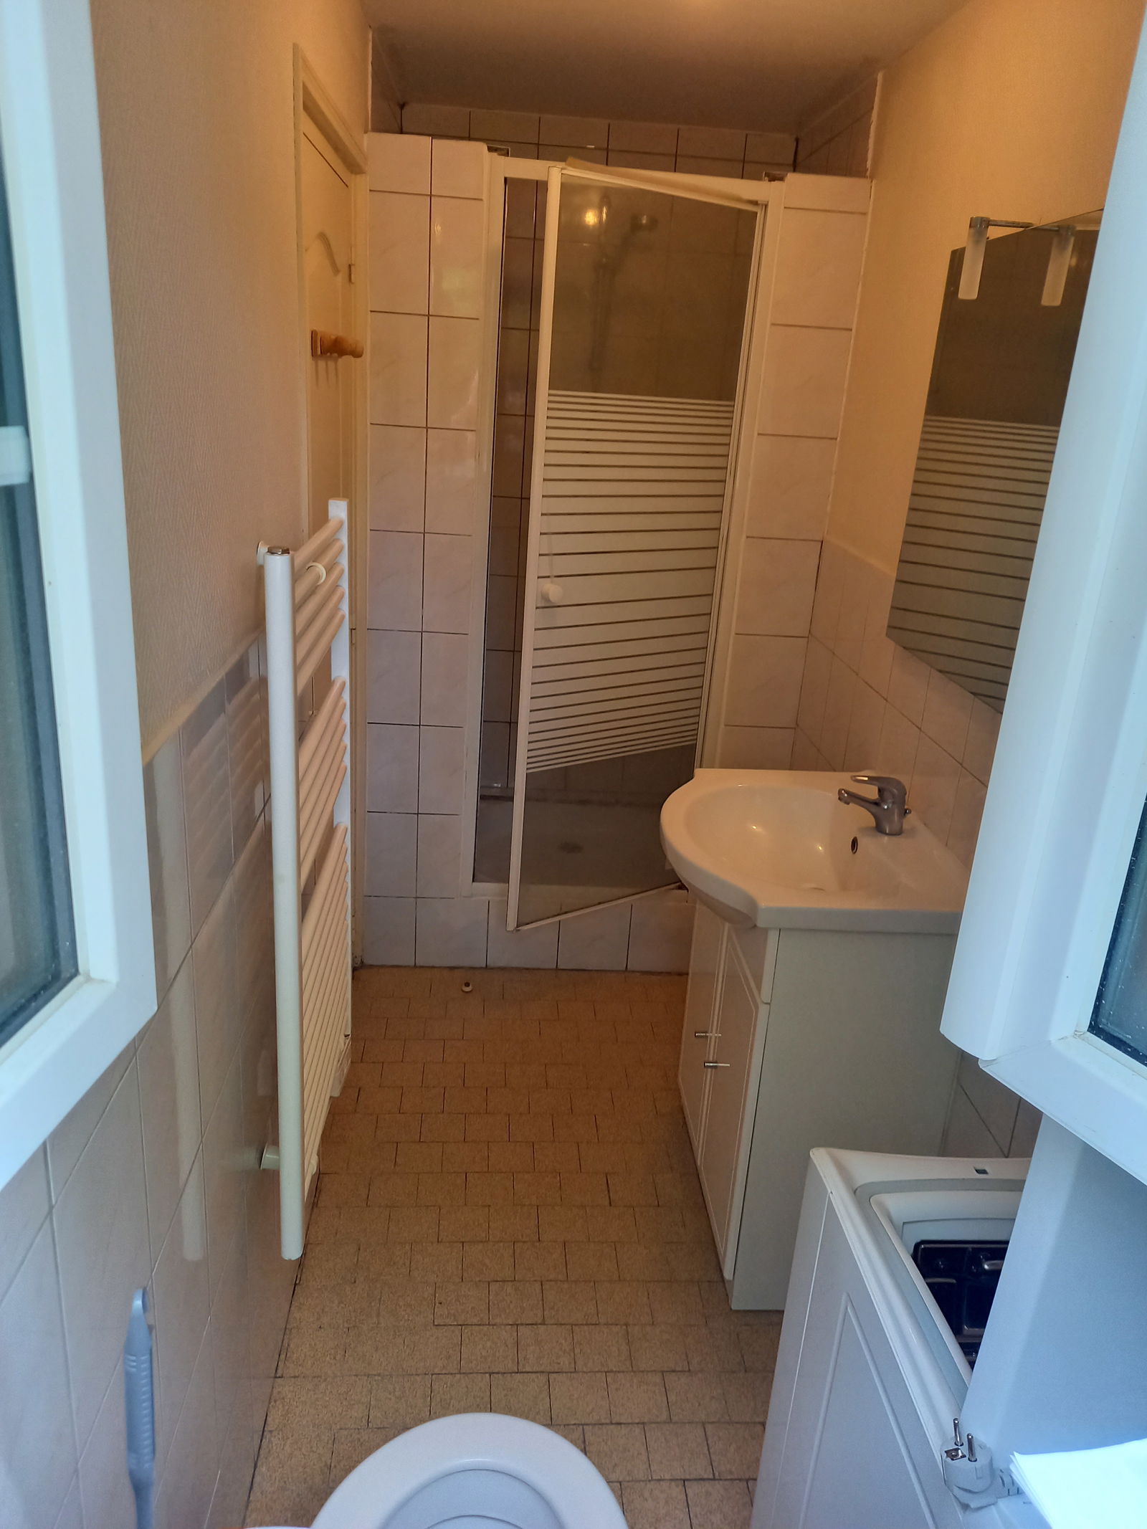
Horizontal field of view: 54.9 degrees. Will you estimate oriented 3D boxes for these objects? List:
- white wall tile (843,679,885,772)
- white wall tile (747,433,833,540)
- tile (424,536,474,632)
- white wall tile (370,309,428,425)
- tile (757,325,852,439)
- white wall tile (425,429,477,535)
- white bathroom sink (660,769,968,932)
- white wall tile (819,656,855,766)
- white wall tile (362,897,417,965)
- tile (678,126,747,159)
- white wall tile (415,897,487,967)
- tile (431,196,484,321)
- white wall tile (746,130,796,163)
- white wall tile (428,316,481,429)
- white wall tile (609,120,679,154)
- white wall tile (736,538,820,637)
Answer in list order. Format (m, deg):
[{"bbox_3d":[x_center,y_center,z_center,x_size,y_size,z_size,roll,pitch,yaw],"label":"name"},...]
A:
[{"bbox_3d":[0.662,-0.051,2.499,0.010,0.250,0.201,2,20,-5],"label":"white wall tile"},{"bbox_3d":[0.541,-0.693,2.771,0.198,0.250,0.010,2,19,-5],"label":"white wall tile"},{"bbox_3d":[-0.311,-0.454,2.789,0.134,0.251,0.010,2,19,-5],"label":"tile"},{"bbox_3d":[-0.412,-0.930,2.606,0.137,0.250,0.010,2,19,-5],"label":"white wall tile"},{"bbox_3d":[0.561,-0.927,2.680,0.198,0.251,0.010,2,19,-5],"label":"tile"},{"bbox_3d":[-0.299,-0.694,2.720,0.126,0.250,0.010,2,20,-5],"label":"white wall tile"},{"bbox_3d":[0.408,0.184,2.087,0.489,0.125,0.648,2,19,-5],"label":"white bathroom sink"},{"bbox_3d":[0.649,-0.120,2.690,0.010,0.250,0.201,2,20,-5],"label":"white wall tile"},{"bbox_3d":[-0.515,0.467,3.103,0.145,0.216,0.010,2,19,-5],"label":"white wall tile"},{"bbox_3d":[0.403,-1.809,3.222,0.200,0.072,0.010,2,19,-5],"label":"tile"},{"bbox_3d":[-0.341,0.474,3.110,0.201,0.217,0.010,2,19,-5],"label":"white wall tile"},{"bbox_3d":[-0.273,-1.167,2.553,0.116,0.250,0.010,2,19,-5],"label":"tile"},{"bbox_3d":[0.586,-1.827,3.283,0.151,0.074,0.010,2,20,-5],"label":"white wall tile"},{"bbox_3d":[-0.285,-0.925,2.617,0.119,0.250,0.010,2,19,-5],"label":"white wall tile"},{"bbox_3d":[0.205,-1.842,3.251,0.201,0.075,0.010,2,20,-5],"label":"white wall tile"},{"bbox_3d":[0.534,-0.457,2.864,0.203,0.250,0.010,2,20,-5],"label":"white wall tile"}]

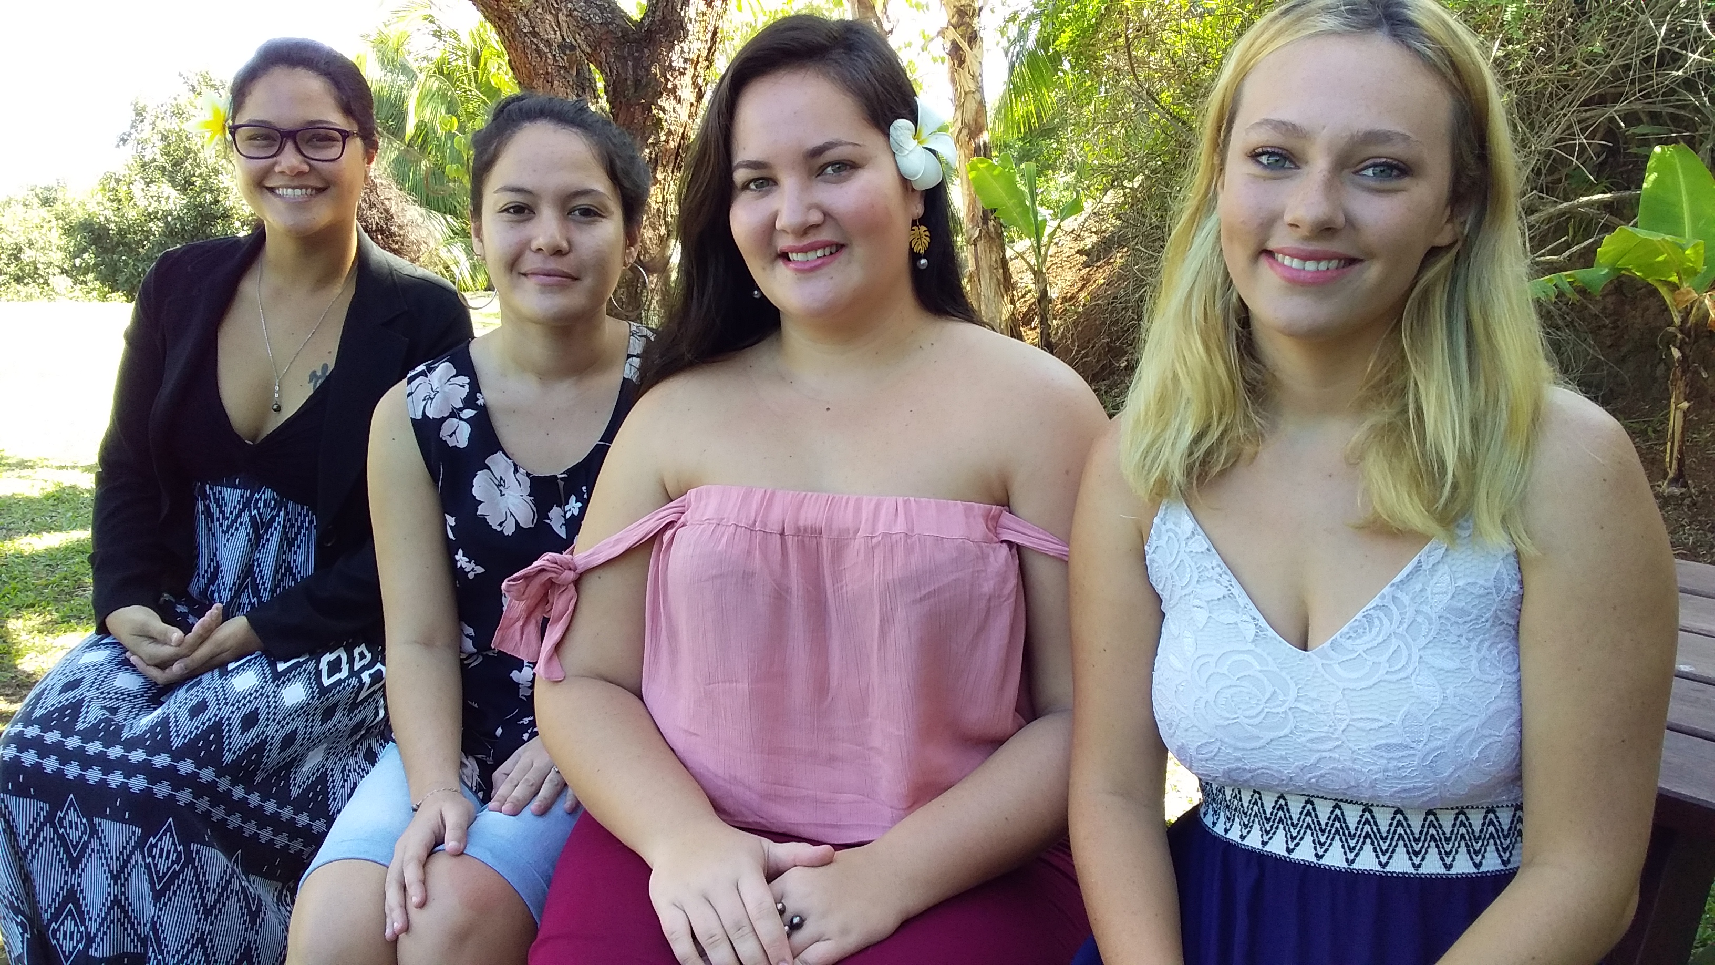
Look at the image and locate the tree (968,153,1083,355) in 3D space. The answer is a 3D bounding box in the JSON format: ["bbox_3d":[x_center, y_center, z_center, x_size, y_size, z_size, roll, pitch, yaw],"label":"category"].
[{"bbox_3d":[1.030,-1.350,8.600,0.700,1.280,0.620,0,12,0],"label":"tree"}]

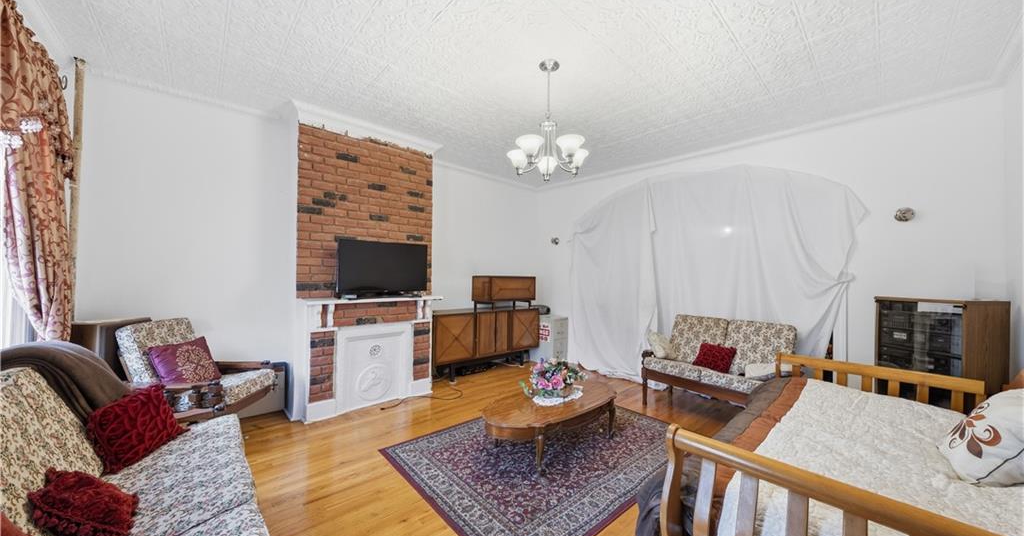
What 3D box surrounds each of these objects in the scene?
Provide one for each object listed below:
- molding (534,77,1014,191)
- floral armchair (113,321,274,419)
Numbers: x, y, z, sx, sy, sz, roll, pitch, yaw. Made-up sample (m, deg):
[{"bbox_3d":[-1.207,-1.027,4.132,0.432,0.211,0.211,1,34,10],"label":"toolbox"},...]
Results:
[{"bbox_3d":[2.156,-1.410,4.385,0.070,0.075,4.860,1,-1,-44],"label":"molding"},{"bbox_3d":[-2.492,0.906,2.740,0.840,0.920,0.700,0,-1,-2],"label":"floral armchair"}]

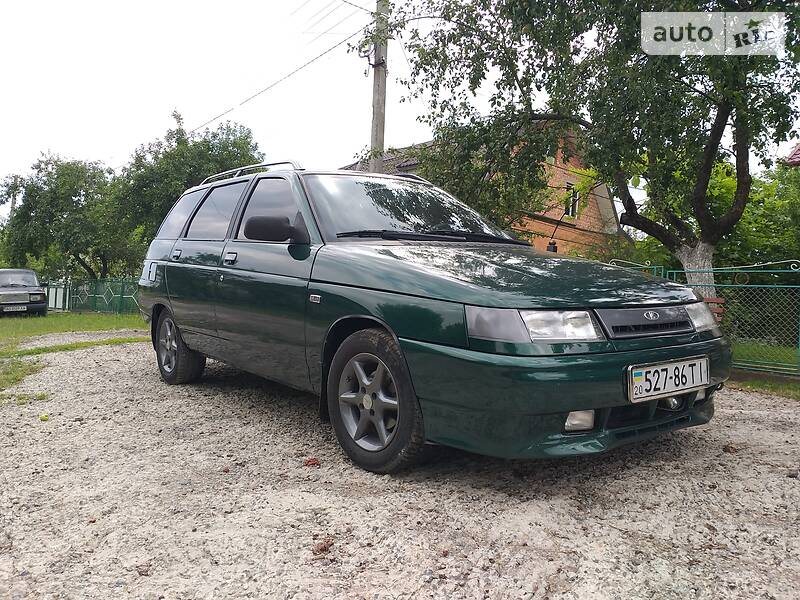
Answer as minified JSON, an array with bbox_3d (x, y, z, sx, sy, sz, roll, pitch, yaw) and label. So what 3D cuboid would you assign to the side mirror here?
[{"bbox_3d":[-0.571,-0.331,2.785,0.240,0.155,0.220,-1,2,-37],"label":"side mirror"}]

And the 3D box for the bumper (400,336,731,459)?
[{"bbox_3d":[0.805,0.306,2.359,1.640,0.370,0.560,-1,2,-37],"label":"bumper"}]

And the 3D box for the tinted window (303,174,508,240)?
[{"bbox_3d":[0.054,-0.505,3.321,1.360,0.120,0.790,-1,36,-37],"label":"tinted window"}]

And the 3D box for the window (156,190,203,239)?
[{"bbox_3d":[-1.623,-0.604,4.383,0.070,0.340,0.880,20,-10,-36],"label":"window"}]

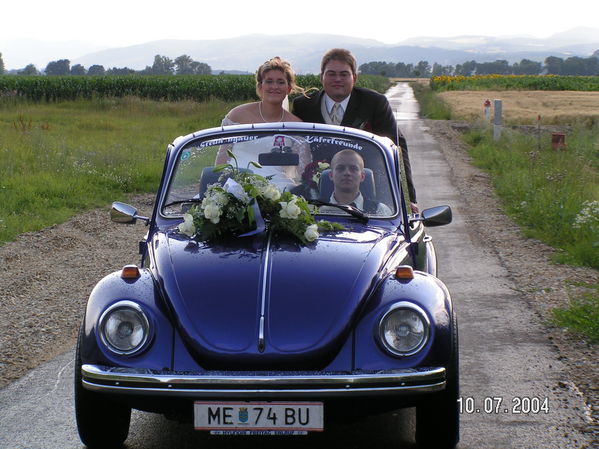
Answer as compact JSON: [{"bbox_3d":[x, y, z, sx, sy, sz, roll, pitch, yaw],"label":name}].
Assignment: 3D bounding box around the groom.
[{"bbox_3d":[0.284,-0.209,10.580,0.650,1.420,0.580,0,4,3],"label":"groom"}]

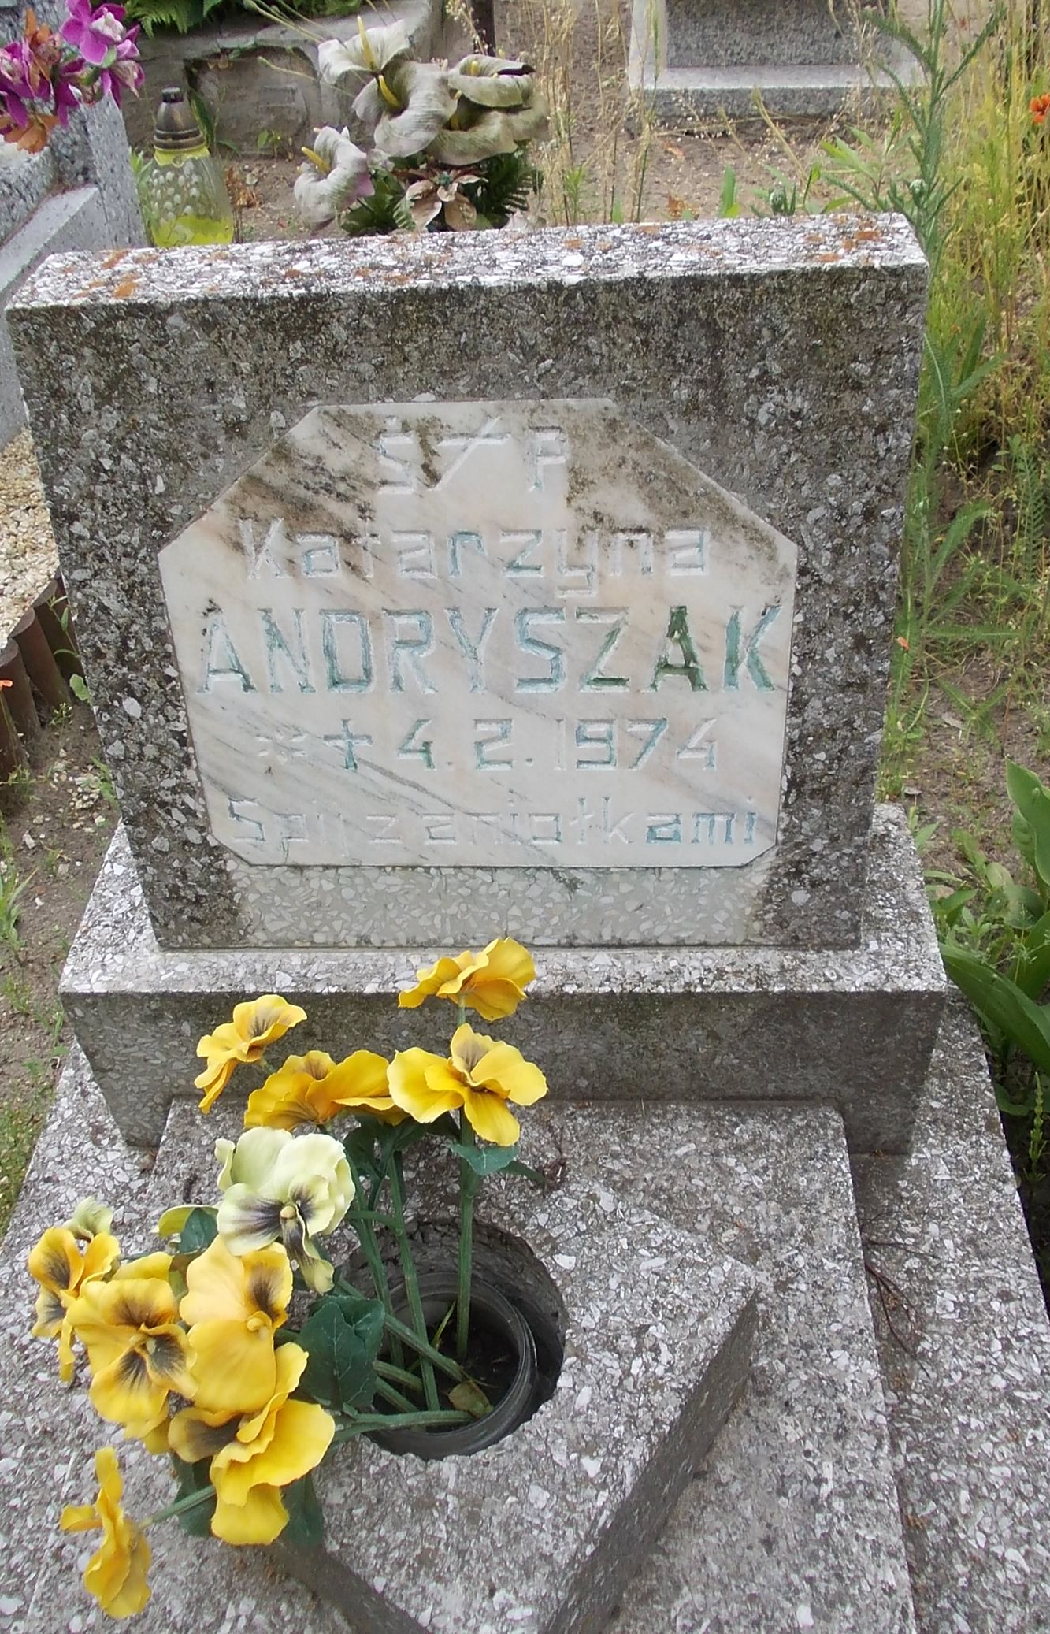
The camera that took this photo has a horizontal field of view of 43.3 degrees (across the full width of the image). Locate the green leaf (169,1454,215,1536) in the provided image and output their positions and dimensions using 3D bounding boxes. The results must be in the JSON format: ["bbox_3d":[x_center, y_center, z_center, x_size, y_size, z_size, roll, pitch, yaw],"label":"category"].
[{"bbox_3d":[-0.191,0.397,0.775,0.038,0.020,0.050,-2,60,-8],"label":"green leaf"}]

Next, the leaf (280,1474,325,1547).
[{"bbox_3d":[-0.134,0.409,0.780,0.034,0.020,0.048,3,59,-5],"label":"leaf"}]

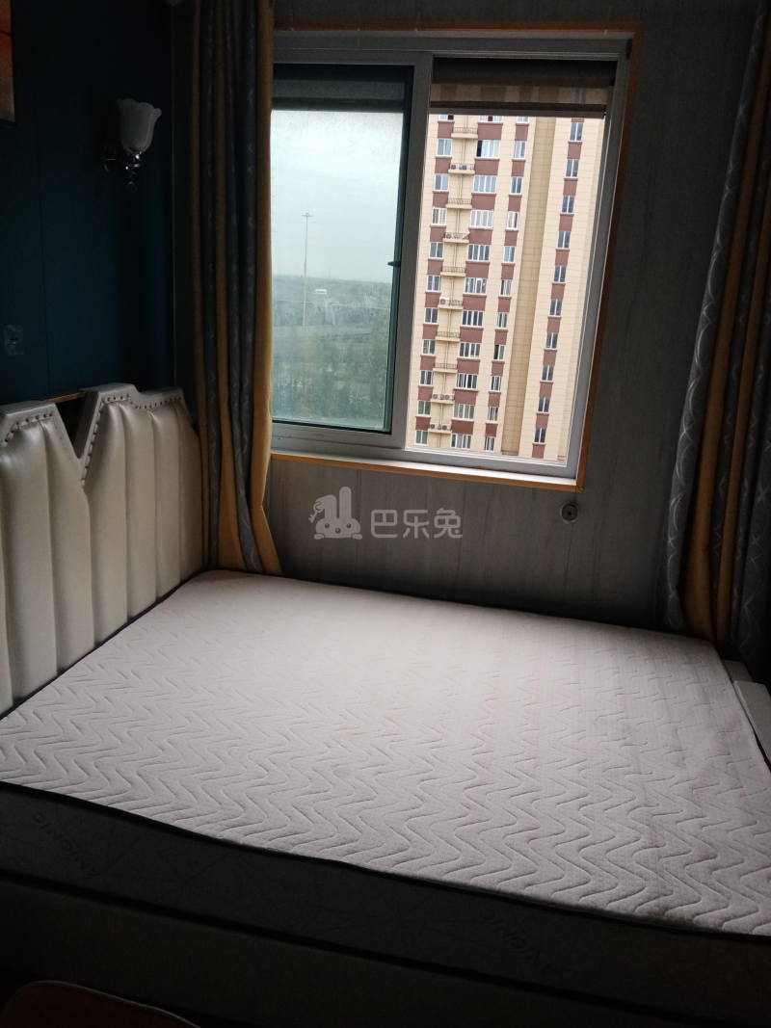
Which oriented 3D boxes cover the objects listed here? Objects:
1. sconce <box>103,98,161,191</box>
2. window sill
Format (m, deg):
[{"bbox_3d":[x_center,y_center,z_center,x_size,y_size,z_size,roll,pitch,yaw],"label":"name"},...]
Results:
[{"bbox_3d":[-0.793,-1.155,2.446,0.178,0.257,0.137,6,14,11],"label":"sconce"},{"bbox_3d":[0.057,-0.195,3.057,1.387,0.030,0.140,7,16,11],"label":"window sill"}]

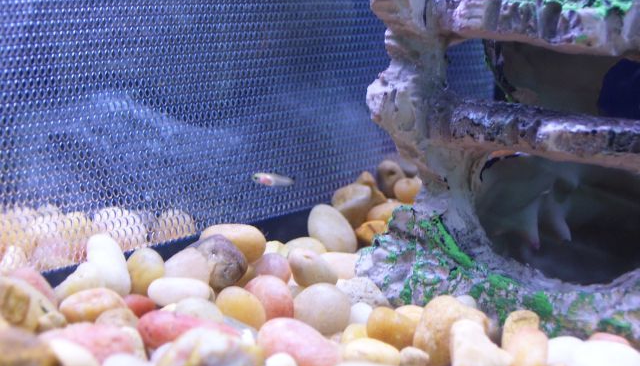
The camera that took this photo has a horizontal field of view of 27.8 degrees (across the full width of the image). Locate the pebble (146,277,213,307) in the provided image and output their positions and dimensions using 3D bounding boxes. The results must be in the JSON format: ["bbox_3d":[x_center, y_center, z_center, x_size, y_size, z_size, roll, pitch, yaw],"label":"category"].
[{"bbox_3d":[-0.046,0.035,0.420,0.022,0.009,0.013,0,10,5],"label":"pebble"}]

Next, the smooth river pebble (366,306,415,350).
[{"bbox_3d":[0.022,0.043,0.385,0.017,0.012,0.015,15,12,7],"label":"smooth river pebble"}]

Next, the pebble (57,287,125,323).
[{"bbox_3d":[-0.071,0.038,0.405,0.021,0.011,0.015,-4,10,5],"label":"pebble"}]

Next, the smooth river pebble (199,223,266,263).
[{"bbox_3d":[-0.032,0.023,0.475,0.025,0.013,0.017,12,12,8],"label":"smooth river pebble"}]

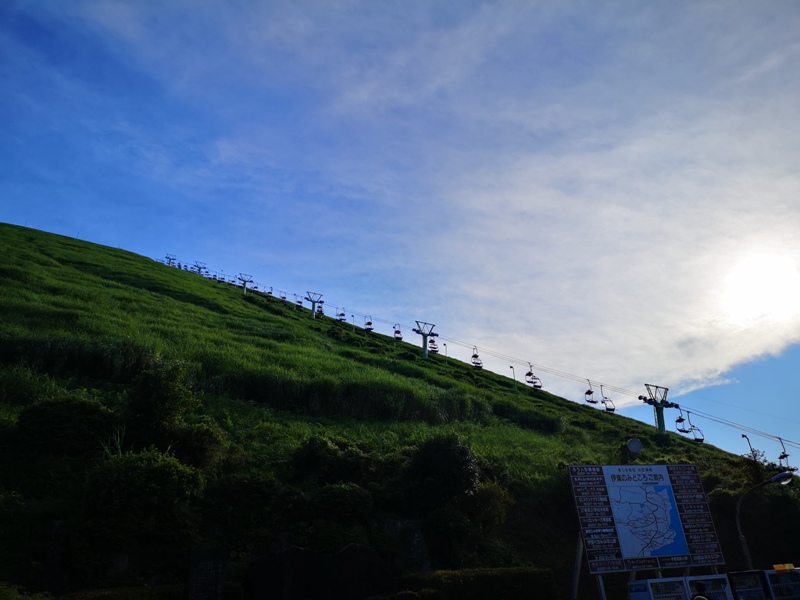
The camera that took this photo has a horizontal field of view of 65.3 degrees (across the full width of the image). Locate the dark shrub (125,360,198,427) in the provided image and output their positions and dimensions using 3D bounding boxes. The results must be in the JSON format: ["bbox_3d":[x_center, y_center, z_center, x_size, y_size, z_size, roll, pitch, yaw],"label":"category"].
[{"bbox_3d":[-10.581,4.210,27.800,3.000,2.800,2.700,6,-29,-20],"label":"dark shrub"}]

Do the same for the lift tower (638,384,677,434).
[{"bbox_3d":[24.582,10.883,59.061,3.800,5.300,2.000,14,-20,-33],"label":"lift tower"}]

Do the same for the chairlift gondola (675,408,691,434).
[{"bbox_3d":[26.711,11.460,59.000,1.250,2.600,1.050,14,-32,-33],"label":"chairlift gondola"}]

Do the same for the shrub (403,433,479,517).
[{"bbox_3d":[1.590,6.851,24.500,2.800,2.900,2.600,-6,-27,2],"label":"shrub"}]

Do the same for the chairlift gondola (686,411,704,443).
[{"bbox_3d":[25.613,11.115,54.400,1.250,2.700,1.050,14,-32,-33],"label":"chairlift gondola"}]

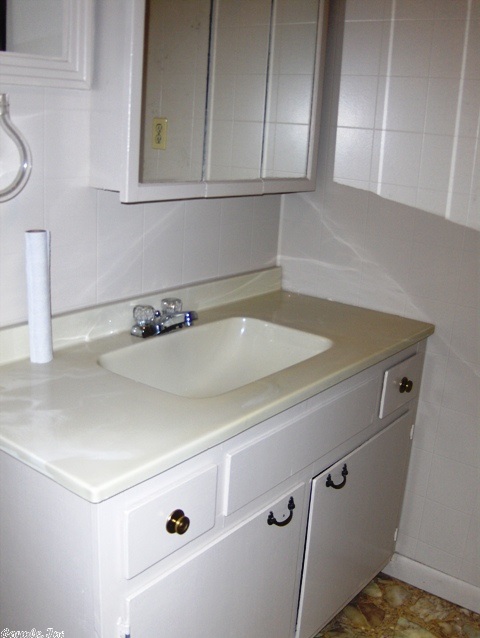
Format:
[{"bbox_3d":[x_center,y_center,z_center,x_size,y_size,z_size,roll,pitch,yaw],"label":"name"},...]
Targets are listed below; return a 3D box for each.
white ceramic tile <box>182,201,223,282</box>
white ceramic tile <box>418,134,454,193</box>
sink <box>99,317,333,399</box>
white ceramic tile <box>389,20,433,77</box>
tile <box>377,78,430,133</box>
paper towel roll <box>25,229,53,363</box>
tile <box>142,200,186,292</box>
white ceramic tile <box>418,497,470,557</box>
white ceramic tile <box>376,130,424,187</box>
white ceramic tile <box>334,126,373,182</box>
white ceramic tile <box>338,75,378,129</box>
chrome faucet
[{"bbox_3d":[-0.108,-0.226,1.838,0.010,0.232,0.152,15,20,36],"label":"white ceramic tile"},{"bbox_3d":[0.538,-0.422,1.740,0.108,0.154,0.010,15,20,36],"label":"white ceramic tile"},{"bbox_3d":[-0.038,0.144,1.558,0.330,0.140,0.545,15,20,36],"label":"sink"},{"bbox_3d":[0.457,-0.727,1.736,0.134,0.154,0.010,15,20,36],"label":"white ceramic tile"},{"bbox_3d":[0.452,-0.595,1.796,0.152,0.152,0.010,15,20,36],"label":"tile"},{"bbox_3d":[-0.418,-0.046,1.346,0.050,0.279,0.050,3,16,-1],"label":"paper towel roll"},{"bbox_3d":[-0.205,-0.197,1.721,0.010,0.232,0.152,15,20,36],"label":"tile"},{"bbox_3d":[0.614,0.624,1.941,0.154,0.154,0.010,15,20,36],"label":"white ceramic tile"},{"bbox_3d":[0.448,-0.449,1.809,0.134,0.154,0.010,15,20,36],"label":"white ceramic tile"},{"bbox_3d":[0.332,-0.483,1.922,0.150,0.150,0.010,15,20,36],"label":"white ceramic tile"},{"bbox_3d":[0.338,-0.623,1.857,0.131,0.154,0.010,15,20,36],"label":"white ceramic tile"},{"bbox_3d":[-0.174,0.002,1.633,0.145,0.080,0.160,15,20,36],"label":"chrome faucet"}]

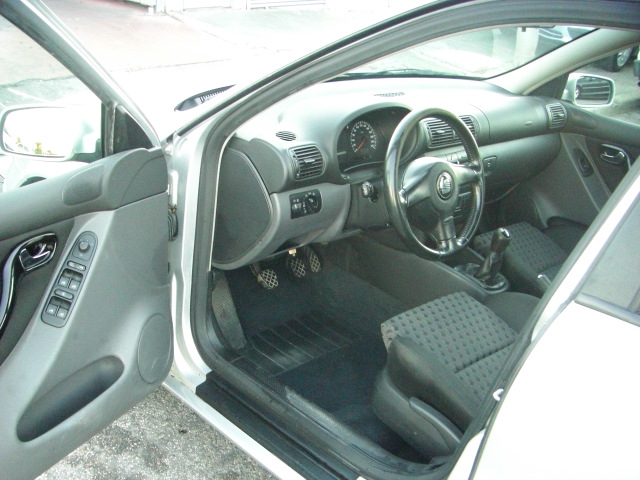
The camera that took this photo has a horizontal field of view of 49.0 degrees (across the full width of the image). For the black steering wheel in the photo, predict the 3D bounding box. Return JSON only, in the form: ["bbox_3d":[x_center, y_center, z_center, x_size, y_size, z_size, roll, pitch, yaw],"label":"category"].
[{"bbox_3d":[0.283,-0.138,1.763,0.375,0.375,0.100,-16,9,-40],"label":"black steering wheel"}]

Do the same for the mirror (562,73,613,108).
[{"bbox_3d":[1.047,-0.587,2.740,0.190,0.130,0.095,-4,21,-17],"label":"mirror"}]

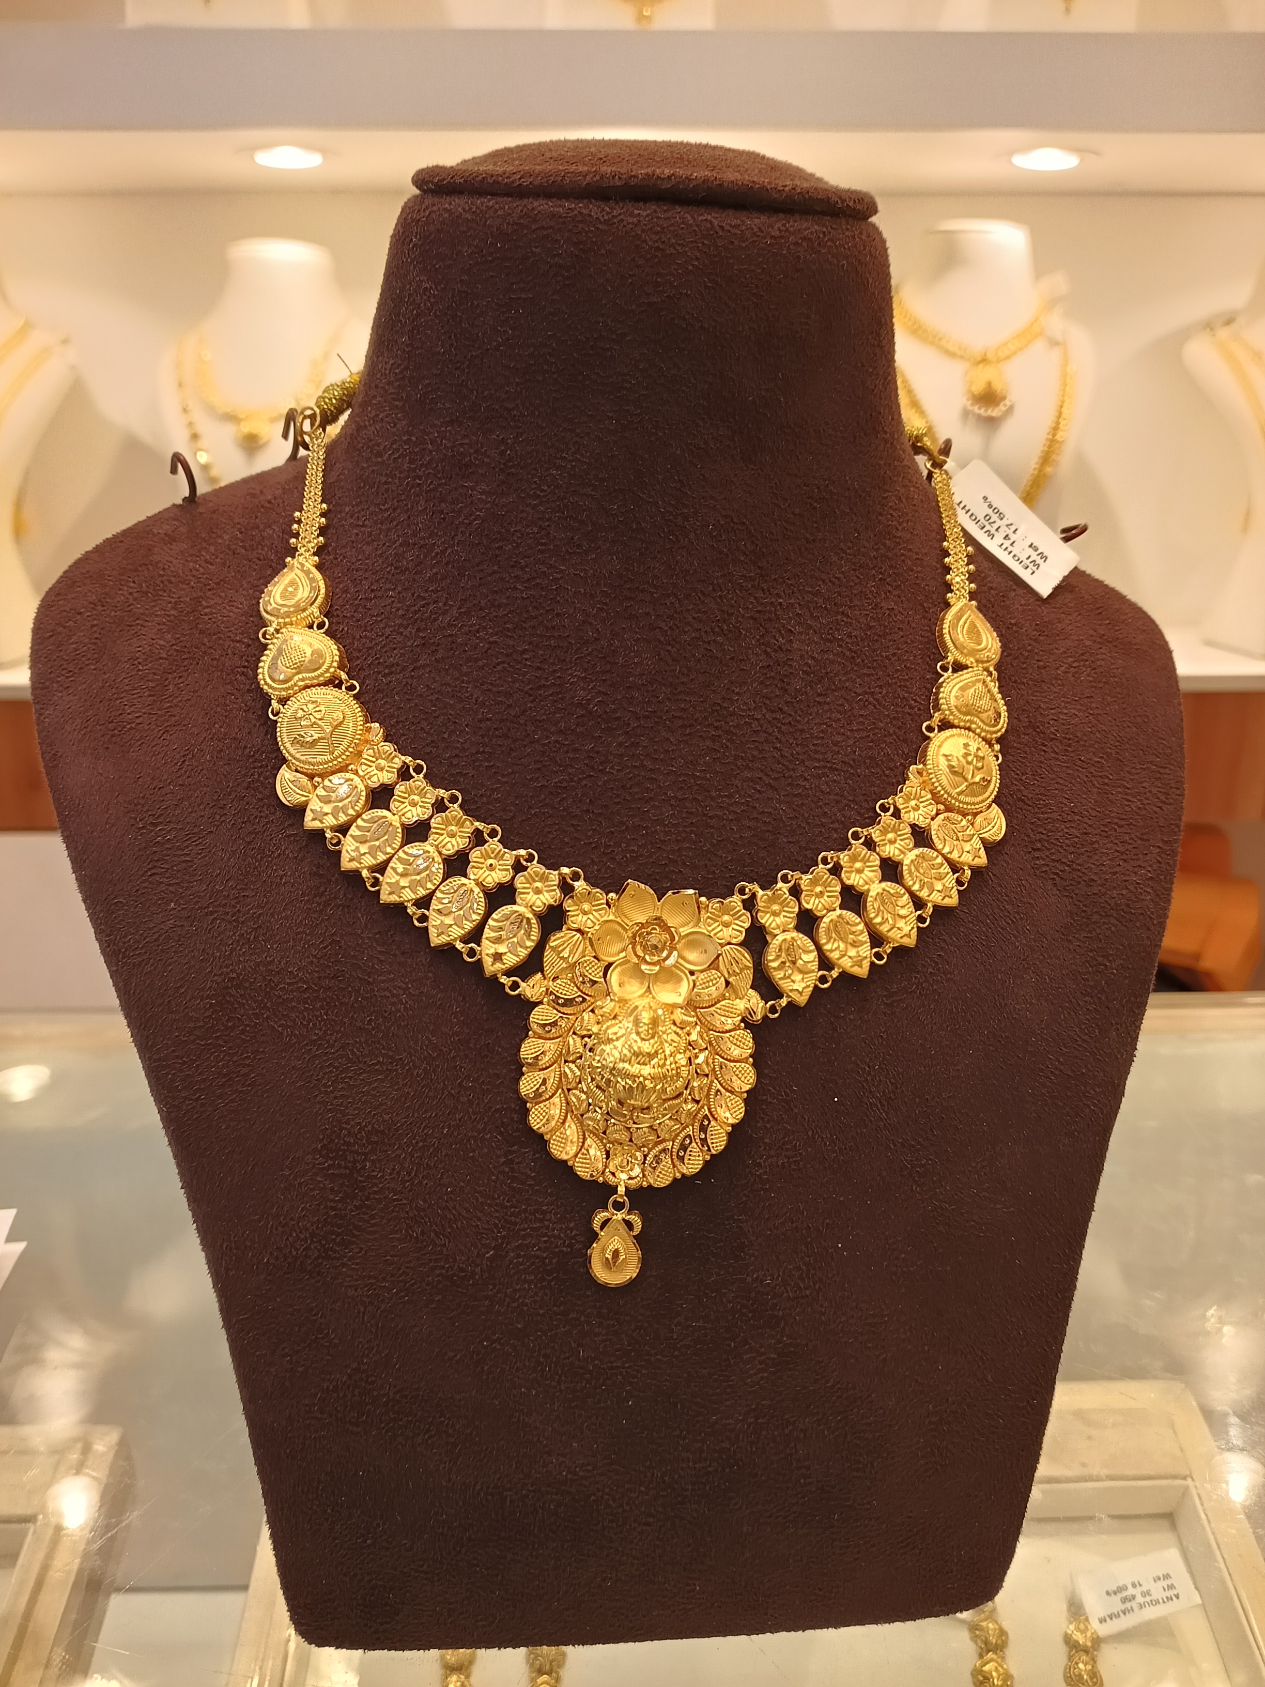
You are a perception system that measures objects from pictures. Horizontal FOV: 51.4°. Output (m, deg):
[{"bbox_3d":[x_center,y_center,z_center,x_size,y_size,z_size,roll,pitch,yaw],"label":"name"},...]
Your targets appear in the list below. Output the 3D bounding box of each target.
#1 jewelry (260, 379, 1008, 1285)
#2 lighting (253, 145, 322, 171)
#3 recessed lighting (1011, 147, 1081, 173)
[{"bbox_3d":[0.000,-0.011,0.290,0.160,0.195,0.070,2,7,-5],"label":"jewelry"},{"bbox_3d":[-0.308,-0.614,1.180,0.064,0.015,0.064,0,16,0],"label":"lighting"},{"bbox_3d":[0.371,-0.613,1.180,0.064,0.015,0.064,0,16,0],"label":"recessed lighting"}]

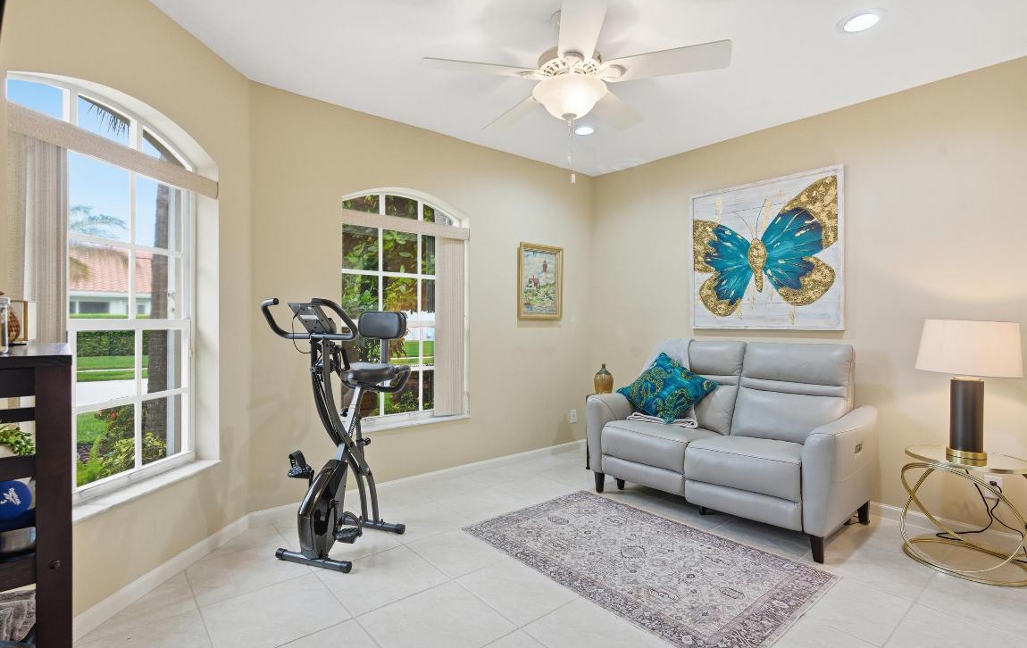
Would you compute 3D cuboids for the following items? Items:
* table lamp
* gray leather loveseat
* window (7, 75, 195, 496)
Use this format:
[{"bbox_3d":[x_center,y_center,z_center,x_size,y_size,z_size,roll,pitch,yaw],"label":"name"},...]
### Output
[{"bbox_3d":[2.174,0.309,2.327,0.381,0.641,0.381,0,0,-41],"label":"table lamp"},{"bbox_3d":[1.305,0.621,3.064,0.897,1.027,1.476,0,0,-41],"label":"gray leather loveseat"},{"bbox_3d":[-1.669,-0.115,1.984,0.102,1.608,0.938,0,0,5],"label":"window"}]

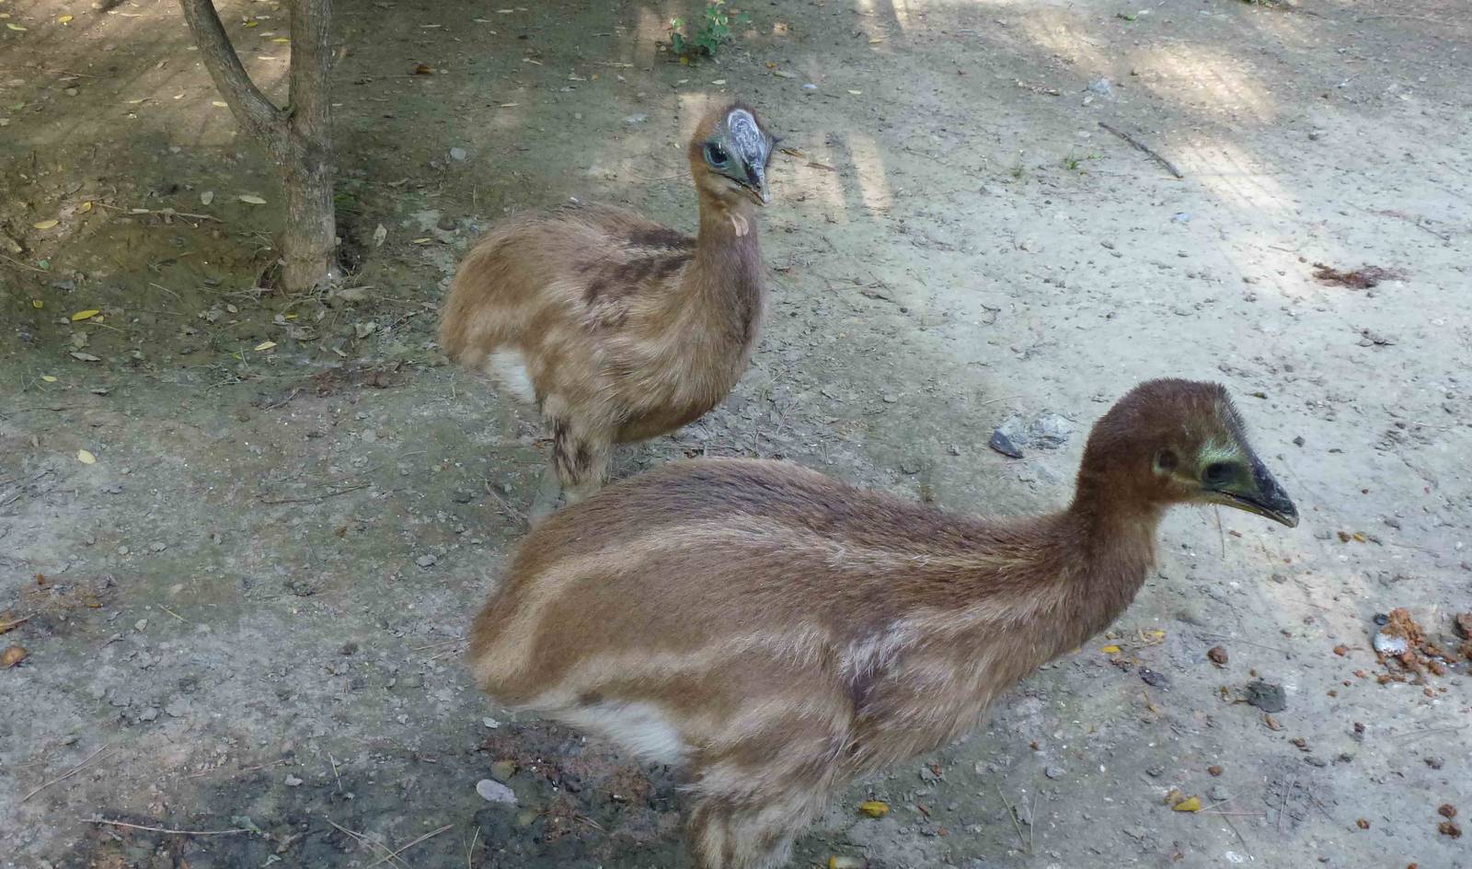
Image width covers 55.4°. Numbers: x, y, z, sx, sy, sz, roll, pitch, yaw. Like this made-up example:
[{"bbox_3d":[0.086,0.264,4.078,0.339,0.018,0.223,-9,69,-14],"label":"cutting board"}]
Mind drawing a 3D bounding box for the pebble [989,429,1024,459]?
[{"bbox_3d":[0.432,0.016,2.250,0.054,0.023,0.034,22,37,32],"label":"pebble"}]

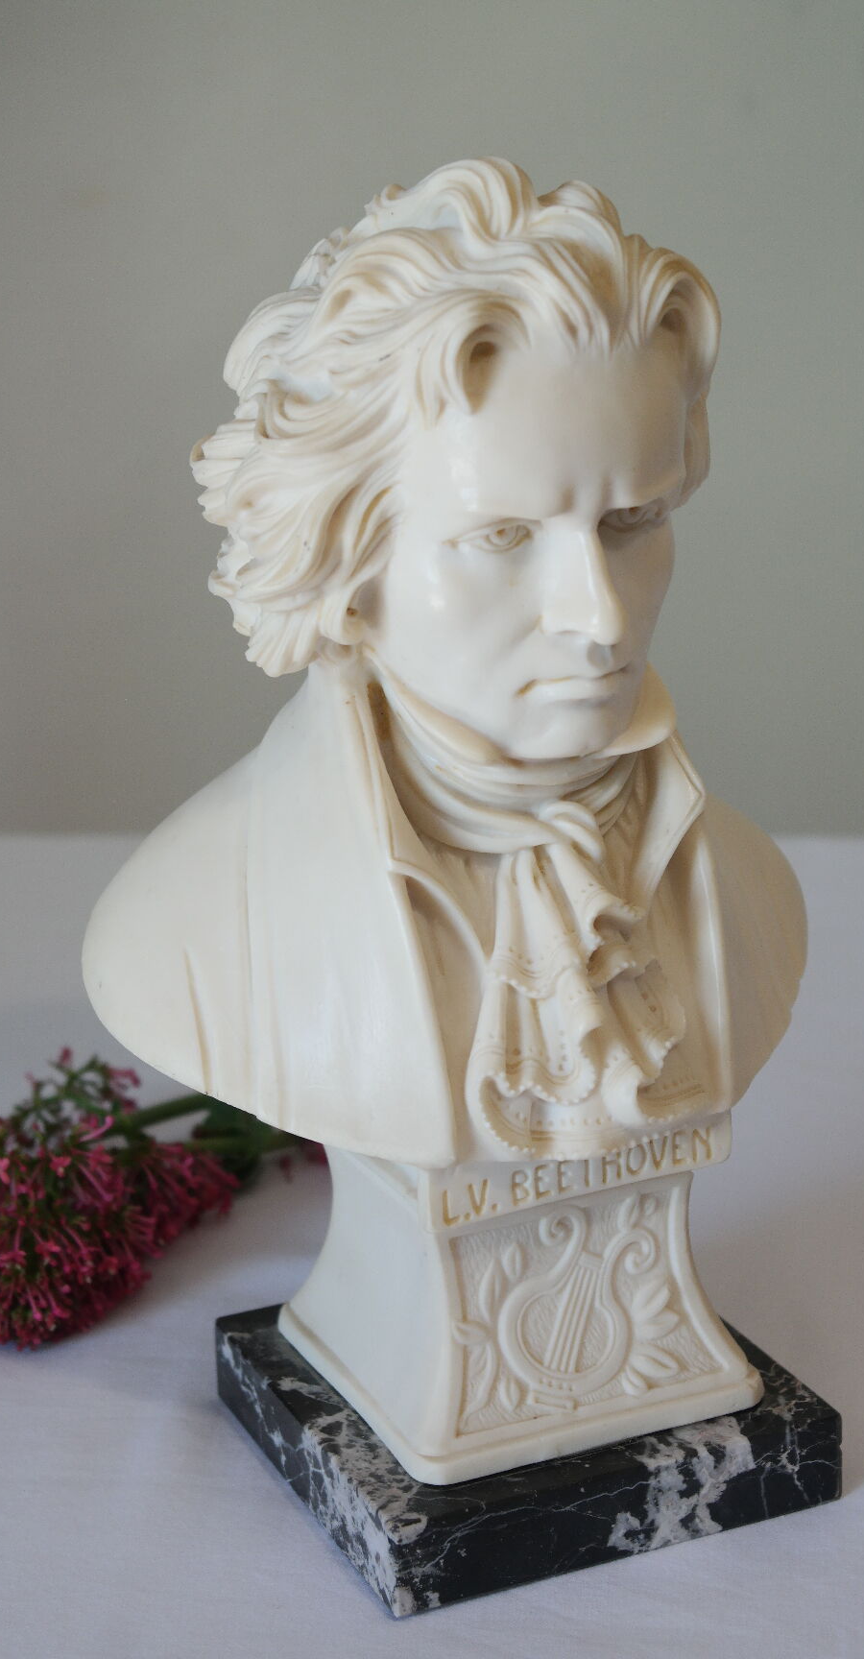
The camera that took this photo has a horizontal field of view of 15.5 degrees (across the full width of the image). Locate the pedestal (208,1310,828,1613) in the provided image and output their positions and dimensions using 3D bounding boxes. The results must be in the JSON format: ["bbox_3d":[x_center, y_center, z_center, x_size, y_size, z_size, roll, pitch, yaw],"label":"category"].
[{"bbox_3d":[0.020,0.132,0.727,0.107,0.020,0.107,-10,21,-22],"label":"pedestal"}]

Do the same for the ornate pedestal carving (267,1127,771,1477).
[{"bbox_3d":[0.018,0.089,0.714,0.086,0.070,0.086,-10,21,-22],"label":"ornate pedestal carving"}]

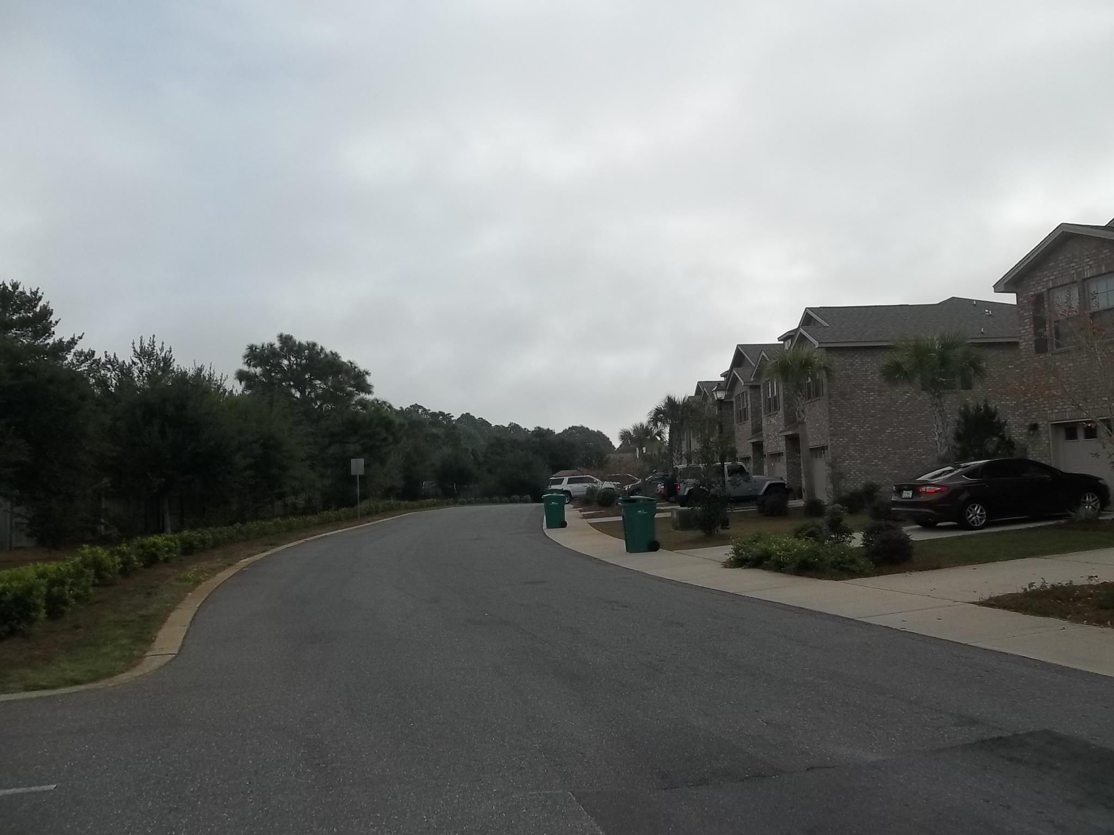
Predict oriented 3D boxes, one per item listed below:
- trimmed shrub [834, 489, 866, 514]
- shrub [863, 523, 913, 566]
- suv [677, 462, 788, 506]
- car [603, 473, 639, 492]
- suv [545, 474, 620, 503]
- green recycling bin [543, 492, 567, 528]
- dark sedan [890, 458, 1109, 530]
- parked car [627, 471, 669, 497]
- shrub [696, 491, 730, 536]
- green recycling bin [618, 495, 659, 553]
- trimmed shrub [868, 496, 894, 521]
[{"bbox_3d":[8.931,2.588,26.500,1.000,0.750,0.950,-2,-4,0],"label":"trimmed shrub"},{"bbox_3d":[4.935,1.894,12.950,0.730,0.630,0.730,-3,-5,21],"label":"shrub"},{"bbox_3d":[6.720,2.680,33.900,4.620,1.820,1.880,-3,-4,-2],"label":"suv"},{"bbox_3d":[5.332,4.953,63.000,4.600,1.660,1.850,-1,-4,-6],"label":"car"},{"bbox_3d":[1.932,4.865,59.297,5.080,1.860,2.000,-3,-4,-1],"label":"suv"},{"bbox_3d":[-0.070,2.962,27.900,0.820,1.170,0.700,-1,-4,-4],"label":"green recycling bin"},{"bbox_3d":[10.259,1.702,20.035,4.850,1.470,1.860,-4,-4,-11],"label":"dark sedan"},{"bbox_3d":[6.048,3.789,48.500,4.600,1.660,1.850,-1,-4,-7],"label":"parked car"},{"bbox_3d":[3.604,2.204,20.100,0.780,1.040,0.780,-2,-4,0],"label":"shrub"},{"bbox_3d":[1.666,2.172,17.700,0.820,1.150,0.700,-1,-4,-8],"label":"green recycling bin"},{"bbox_3d":[8.495,2.398,22.800,0.700,0.670,0.700,-2,-4,0],"label":"trimmed shrub"}]

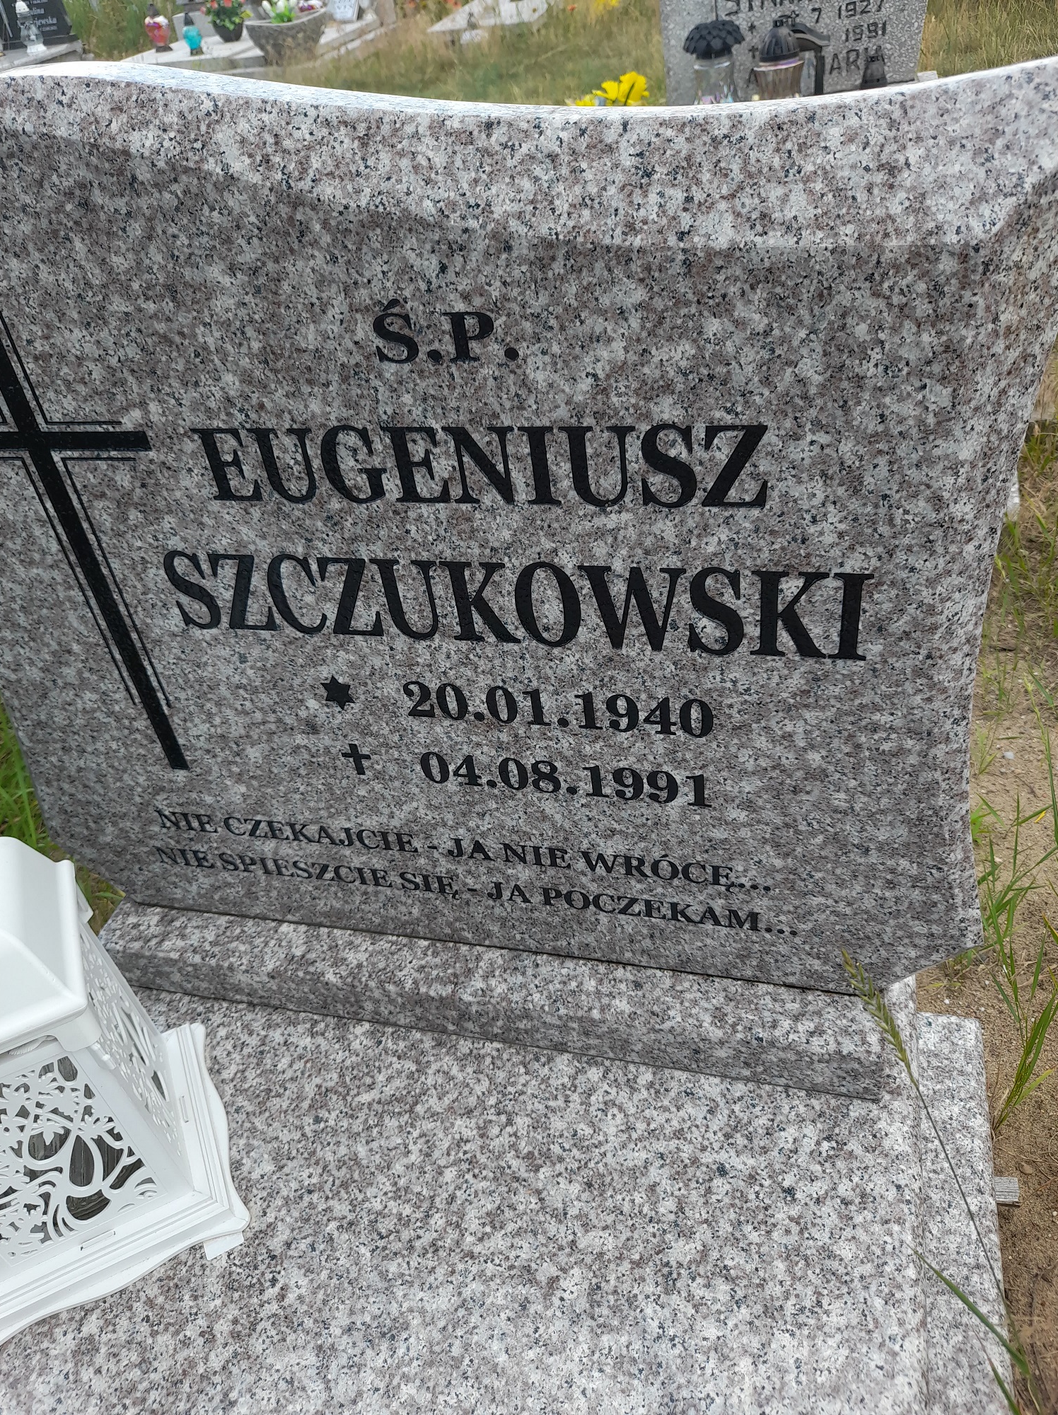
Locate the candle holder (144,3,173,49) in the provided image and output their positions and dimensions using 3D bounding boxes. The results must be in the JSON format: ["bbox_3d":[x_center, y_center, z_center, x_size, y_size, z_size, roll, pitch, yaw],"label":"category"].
[{"bbox_3d":[-1.809,-3.331,5.013,0.110,0.188,0.085,-17,42,-8],"label":"candle holder"}]

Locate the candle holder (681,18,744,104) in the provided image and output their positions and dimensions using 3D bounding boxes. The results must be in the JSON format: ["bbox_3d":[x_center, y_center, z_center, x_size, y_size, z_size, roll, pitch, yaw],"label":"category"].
[{"bbox_3d":[0.459,-1.541,2.530,0.142,0.240,0.142,4,44,15],"label":"candle holder"}]

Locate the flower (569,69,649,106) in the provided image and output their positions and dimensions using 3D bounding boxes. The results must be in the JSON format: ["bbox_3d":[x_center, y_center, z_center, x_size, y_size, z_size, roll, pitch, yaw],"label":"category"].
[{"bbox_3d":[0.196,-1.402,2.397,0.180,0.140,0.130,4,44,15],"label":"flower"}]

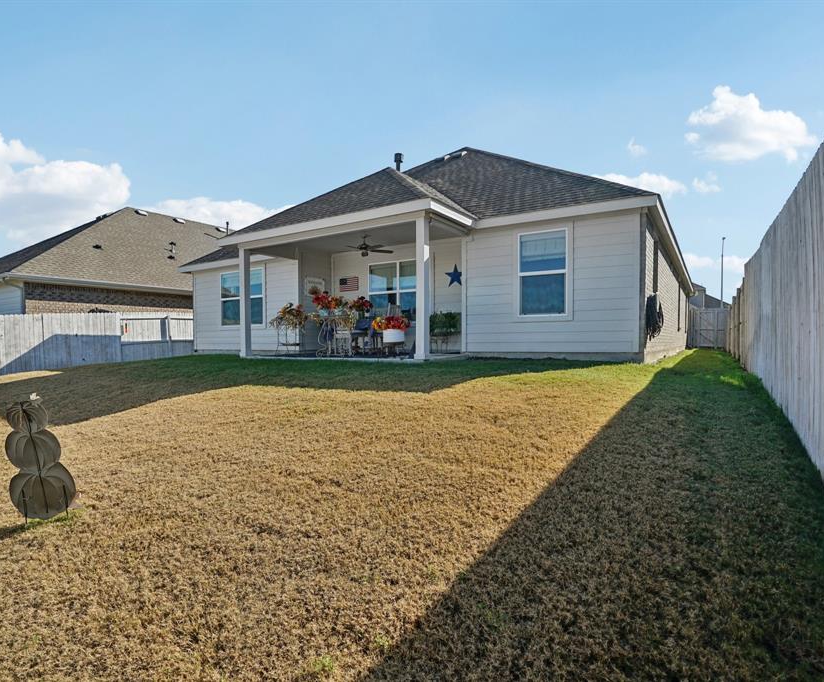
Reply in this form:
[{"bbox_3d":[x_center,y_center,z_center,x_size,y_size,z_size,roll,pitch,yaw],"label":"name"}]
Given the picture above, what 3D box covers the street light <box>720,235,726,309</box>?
[{"bbox_3d":[21.400,-2.950,31.300,0.350,8.500,1.800,0,0,33],"label":"street light"}]

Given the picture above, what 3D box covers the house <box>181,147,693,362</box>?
[{"bbox_3d":[1.860,-3.120,15.720,12.700,7.100,16.200,0,0,33],"label":"house"}]

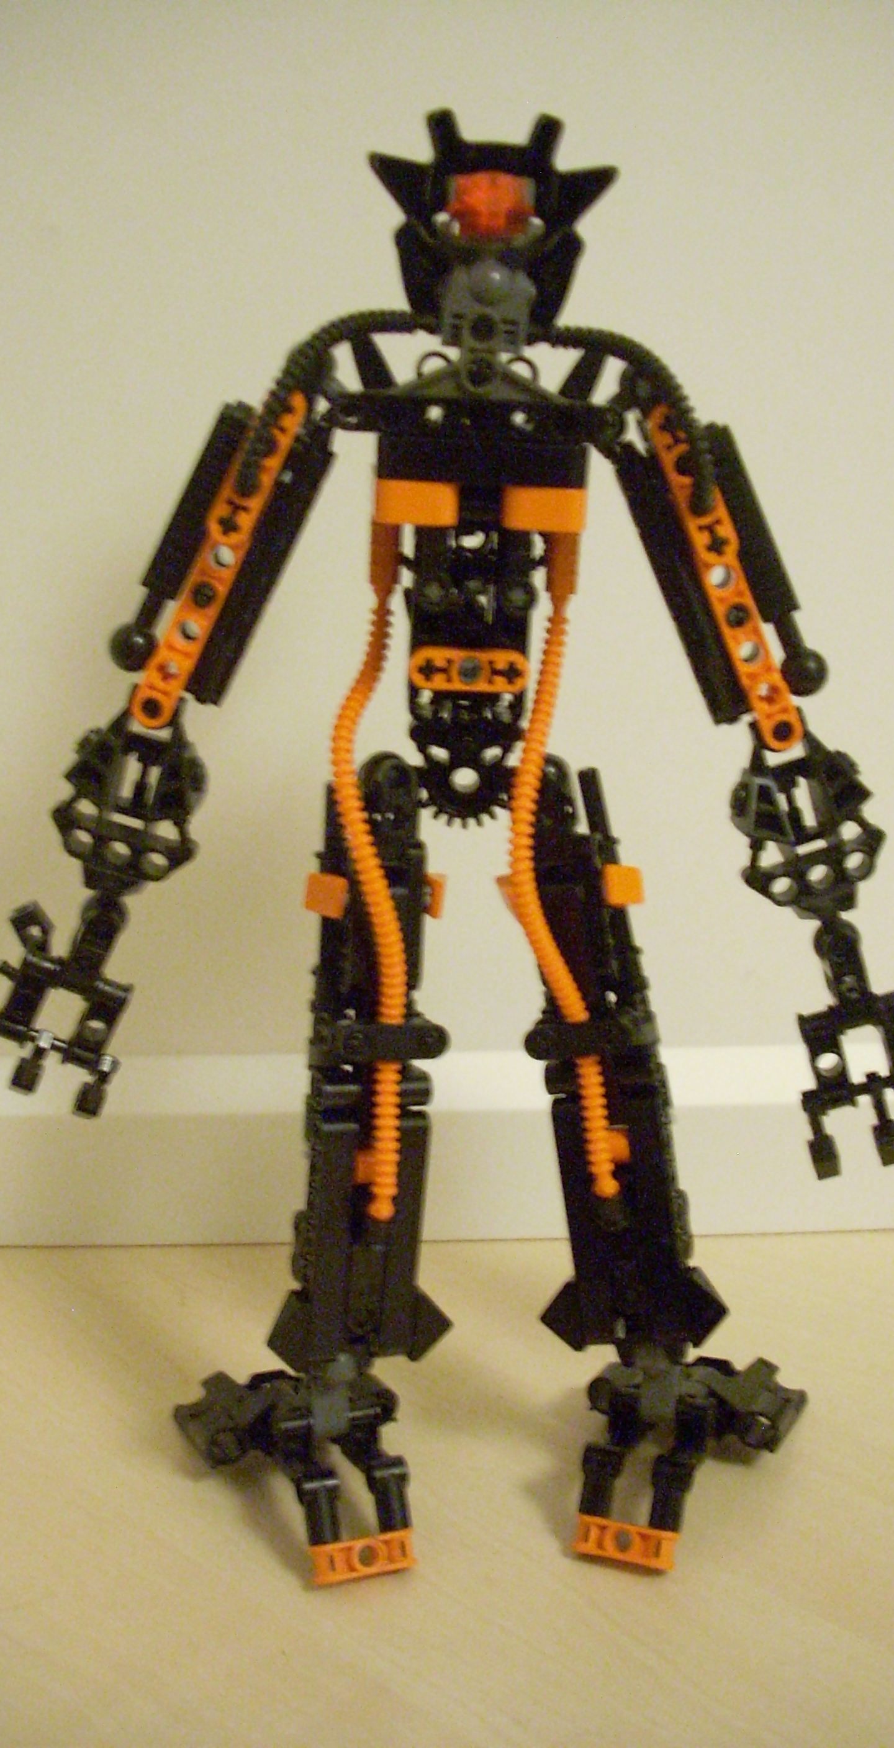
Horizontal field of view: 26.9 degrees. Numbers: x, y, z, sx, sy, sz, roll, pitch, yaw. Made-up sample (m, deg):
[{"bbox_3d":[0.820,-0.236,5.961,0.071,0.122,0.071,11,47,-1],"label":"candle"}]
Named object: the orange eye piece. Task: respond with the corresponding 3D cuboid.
[{"bbox_3d":[0.008,-0.125,0.350,0.016,0.013,0.012,3,15,-1],"label":"orange eye piece"}]

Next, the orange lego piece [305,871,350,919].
[{"bbox_3d":[-0.024,0.004,0.371,0.008,0.008,0.010,8,15,-2],"label":"orange lego piece"}]

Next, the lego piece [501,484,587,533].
[{"bbox_3d":[0.019,-0.070,0.358,0.016,0.008,0.009,3,15,-1],"label":"lego piece"}]

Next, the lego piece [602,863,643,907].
[{"bbox_3d":[0.037,0.003,0.389,0.008,0.009,0.009,-3,20,1],"label":"lego piece"}]

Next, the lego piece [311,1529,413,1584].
[{"bbox_3d":[-0.019,0.159,0.434,0.024,0.008,0.008,-6,-12,-15],"label":"lego piece"}]

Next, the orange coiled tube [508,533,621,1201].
[{"bbox_3d":[0.023,0.000,0.375,0.019,0.136,0.018,-3,14,1],"label":"orange coiled tube"}]

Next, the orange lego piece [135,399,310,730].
[{"bbox_3d":[-0.043,-0.059,0.354,0.010,0.069,0.009,25,18,-9],"label":"orange lego piece"}]

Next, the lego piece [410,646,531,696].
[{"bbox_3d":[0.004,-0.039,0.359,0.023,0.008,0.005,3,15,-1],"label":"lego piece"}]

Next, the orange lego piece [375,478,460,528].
[{"bbox_3d":[-0.006,-0.070,0.354,0.016,0.008,0.009,-2,20,1],"label":"orange lego piece"}]

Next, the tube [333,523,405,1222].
[{"bbox_3d":[-0.015,0.000,0.375,0.014,0.140,0.018,0,14,0],"label":"tube"}]

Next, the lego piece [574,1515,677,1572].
[{"bbox_3d":[0.042,0.156,0.434,0.024,0.008,0.008,6,-12,15],"label":"lego piece"}]

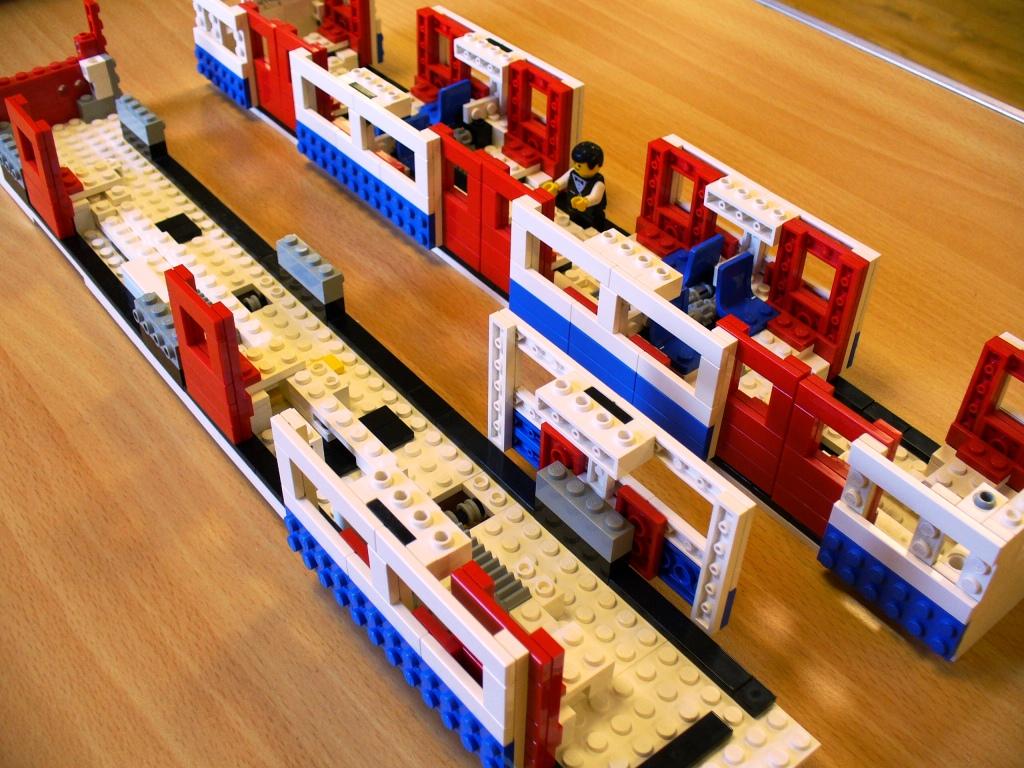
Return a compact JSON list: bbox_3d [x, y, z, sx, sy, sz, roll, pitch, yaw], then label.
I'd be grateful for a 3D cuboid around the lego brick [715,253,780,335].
[{"bbox_3d":[0.081,-0.031,0.374,0.016,0.019,0.018,-28,50,-29],"label":"lego brick"}]

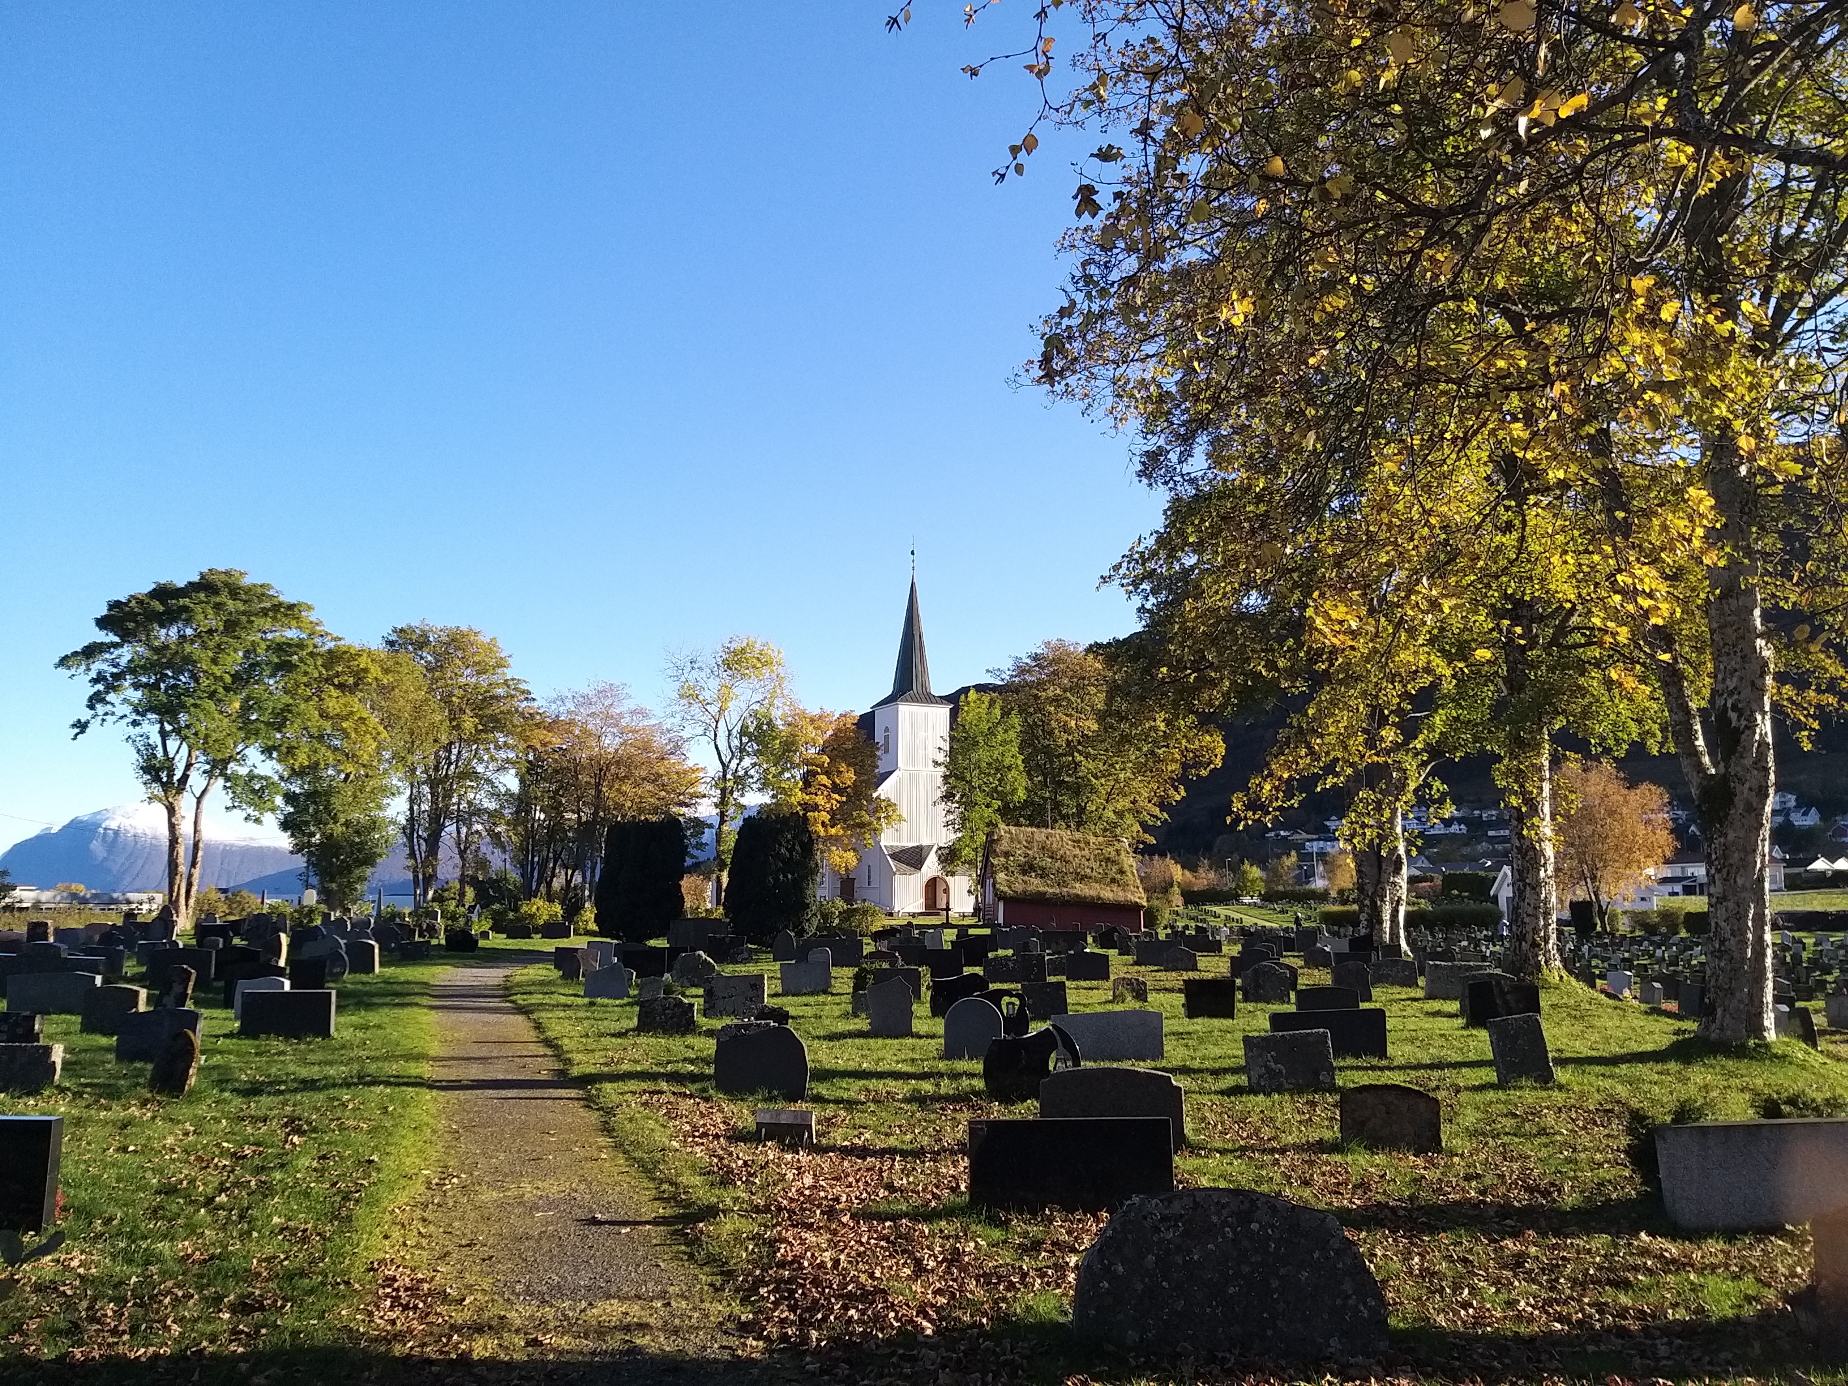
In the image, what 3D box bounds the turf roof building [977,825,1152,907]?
[{"bbox_3d":[6.330,8.570,66.550,6.800,4.500,6.200,1,-8,-6],"label":"turf roof building"}]

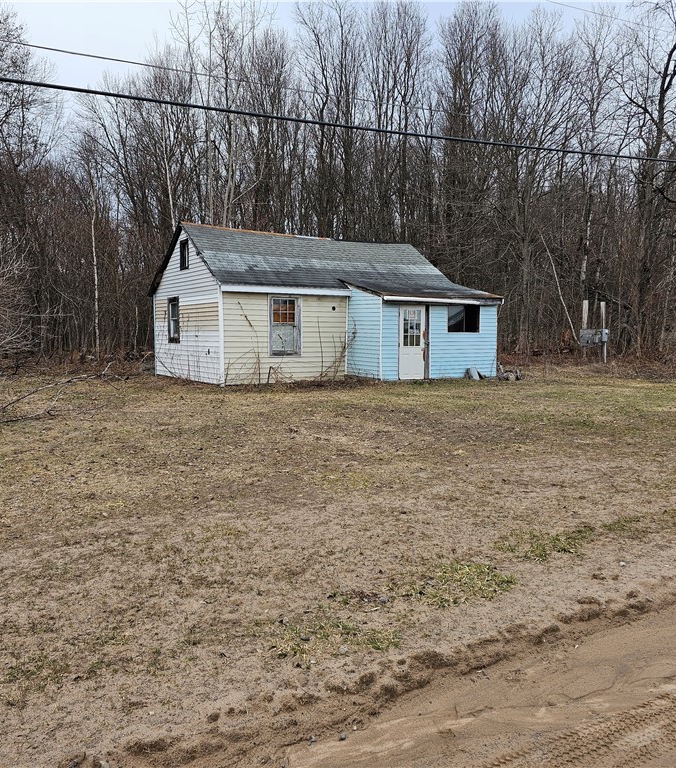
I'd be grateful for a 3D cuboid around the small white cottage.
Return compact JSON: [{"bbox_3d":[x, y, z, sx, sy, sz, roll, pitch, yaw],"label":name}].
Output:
[{"bbox_3d":[-0.545,-2.347,20.093,7.960,4.260,7.140,-3,5,-33],"label":"small white cottage"}]

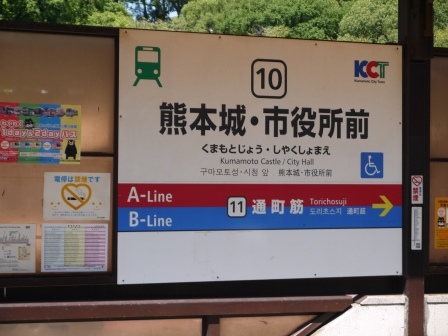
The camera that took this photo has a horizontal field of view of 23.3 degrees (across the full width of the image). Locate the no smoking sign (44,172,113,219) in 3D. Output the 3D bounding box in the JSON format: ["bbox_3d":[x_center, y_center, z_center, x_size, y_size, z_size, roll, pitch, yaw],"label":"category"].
[{"bbox_3d":[-0.911,0.179,6.771,0.420,0.297,0.010,1,-1,-22],"label":"no smoking sign"}]

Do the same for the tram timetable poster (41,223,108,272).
[{"bbox_3d":[-0.924,0.499,6.762,0.420,0.297,0.010,2,-1,-22],"label":"tram timetable poster"}]

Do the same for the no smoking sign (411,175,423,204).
[{"bbox_3d":[1.359,0.155,7.627,0.094,0.201,0.010,1,-1,-22],"label":"no smoking sign"}]

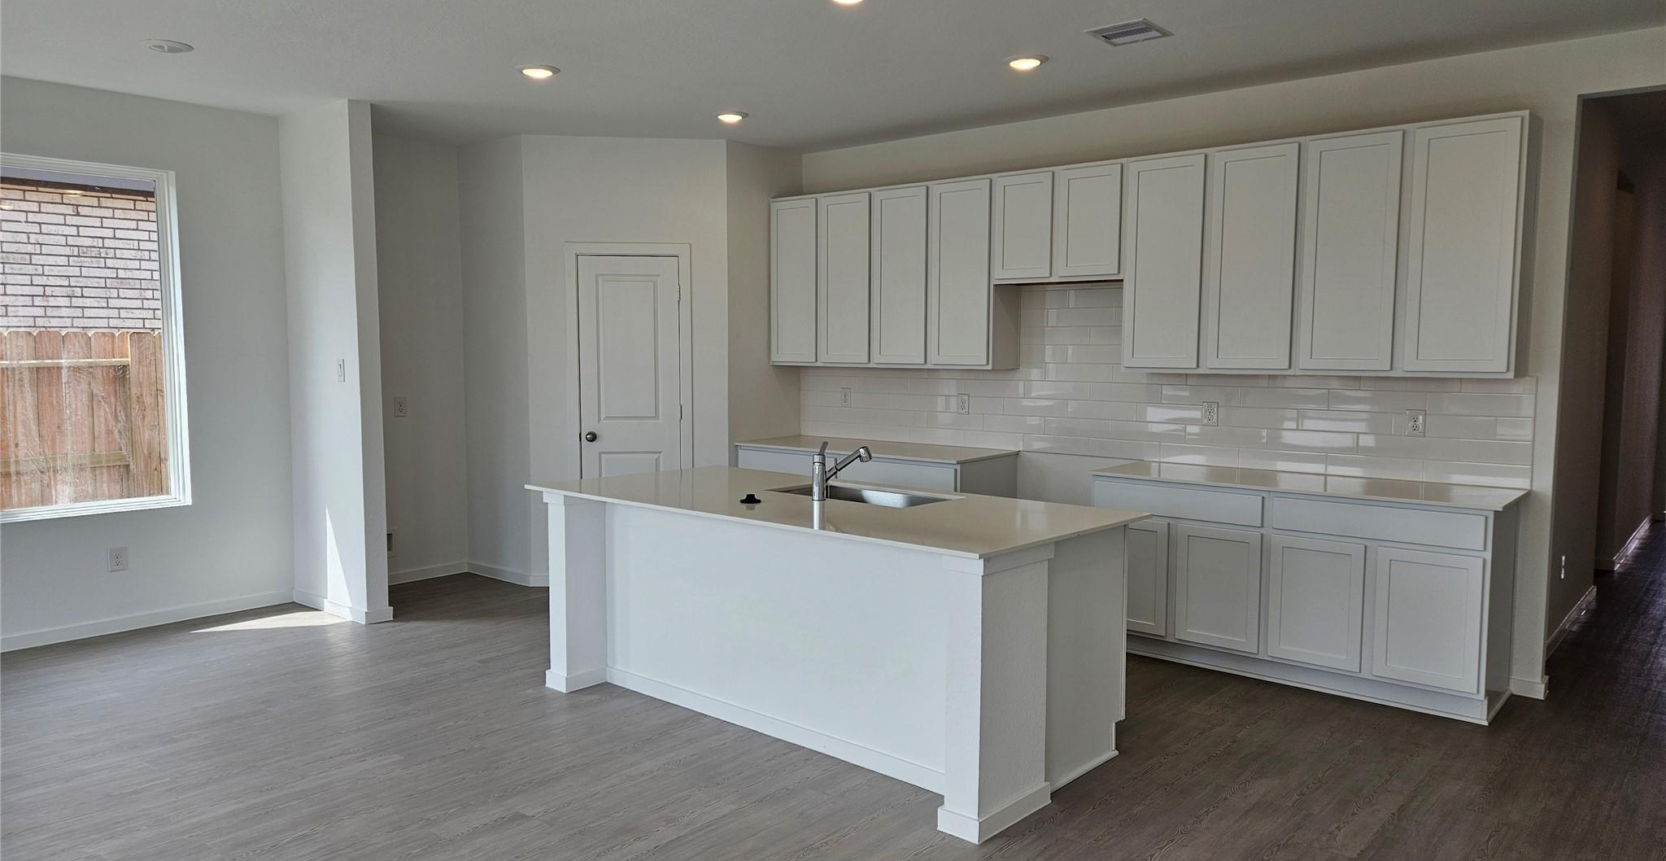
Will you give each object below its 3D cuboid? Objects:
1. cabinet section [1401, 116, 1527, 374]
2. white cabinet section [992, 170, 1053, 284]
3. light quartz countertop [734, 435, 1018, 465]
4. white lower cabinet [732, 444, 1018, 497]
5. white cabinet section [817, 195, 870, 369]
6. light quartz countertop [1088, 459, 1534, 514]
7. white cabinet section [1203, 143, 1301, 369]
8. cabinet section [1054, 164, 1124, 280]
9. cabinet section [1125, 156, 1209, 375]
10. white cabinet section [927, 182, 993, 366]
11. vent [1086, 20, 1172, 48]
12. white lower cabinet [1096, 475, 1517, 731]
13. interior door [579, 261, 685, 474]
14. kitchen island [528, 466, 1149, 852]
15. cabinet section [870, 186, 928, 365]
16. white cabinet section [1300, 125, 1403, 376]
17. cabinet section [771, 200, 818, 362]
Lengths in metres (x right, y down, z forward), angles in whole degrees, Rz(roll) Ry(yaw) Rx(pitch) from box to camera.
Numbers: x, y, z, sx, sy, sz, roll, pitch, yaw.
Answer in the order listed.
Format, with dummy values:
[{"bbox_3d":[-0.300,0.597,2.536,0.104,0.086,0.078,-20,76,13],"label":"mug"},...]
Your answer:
[{"bbox_3d":[2.679,-0.756,4.661,0.433,1.043,0.316,4,6,41],"label":"cabinet section"},{"bbox_3d":[1.117,-1.095,6.004,0.390,0.583,0.316,4,6,41],"label":"white cabinet section"},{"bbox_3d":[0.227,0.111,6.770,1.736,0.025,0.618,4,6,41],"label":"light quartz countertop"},{"bbox_3d":[0.218,0.547,6.817,1.707,0.863,0.608,4,6,41],"label":"white lower cabinet"},{"bbox_3d":[0.179,-0.931,6.839,0.430,1.043,0.316,4,6,41],"label":"white cabinet section"},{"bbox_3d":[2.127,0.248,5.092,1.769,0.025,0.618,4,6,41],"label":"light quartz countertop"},{"bbox_3d":[2.033,-0.801,5.224,0.427,1.043,0.316,4,6,41],"label":"white cabinet section"},{"bbox_3d":[1.406,-1.074,5.753,0.376,0.583,0.316,4,6,41],"label":"cabinet section"},{"bbox_3d":[1.710,-0.824,5.506,0.432,1.043,0.316,4,6,41],"label":"cabinet section"},{"bbox_3d":[0.813,-0.886,6.287,0.418,1.043,0.316,4,6,41],"label":"white cabinet section"},{"bbox_3d":[1.196,-1.592,4.471,0.261,0.021,0.268,4,6,41],"label":"vent"},{"bbox_3d":[2.124,0.684,5.135,1.726,0.863,0.608,4,6,41],"label":"white lower cabinet"},{"bbox_3d":[-1.263,-0.060,6.918,0.601,2.029,0.040,0,5,-6],"label":"interior door"},{"bbox_3d":[-0.088,0.715,4.542,2.416,0.882,1.118,4,6,41],"label":"kitchen island"},{"bbox_3d":[0.498,-0.908,6.561,0.418,1.043,0.316,4,6,41],"label":"cabinet section"},{"bbox_3d":[2.355,-0.778,4.944,0.427,1.043,0.316,4,6,41],"label":"white cabinet section"},{"bbox_3d":[-0.145,-0.954,7.121,0.430,1.043,0.316,4,6,41],"label":"cabinet section"}]

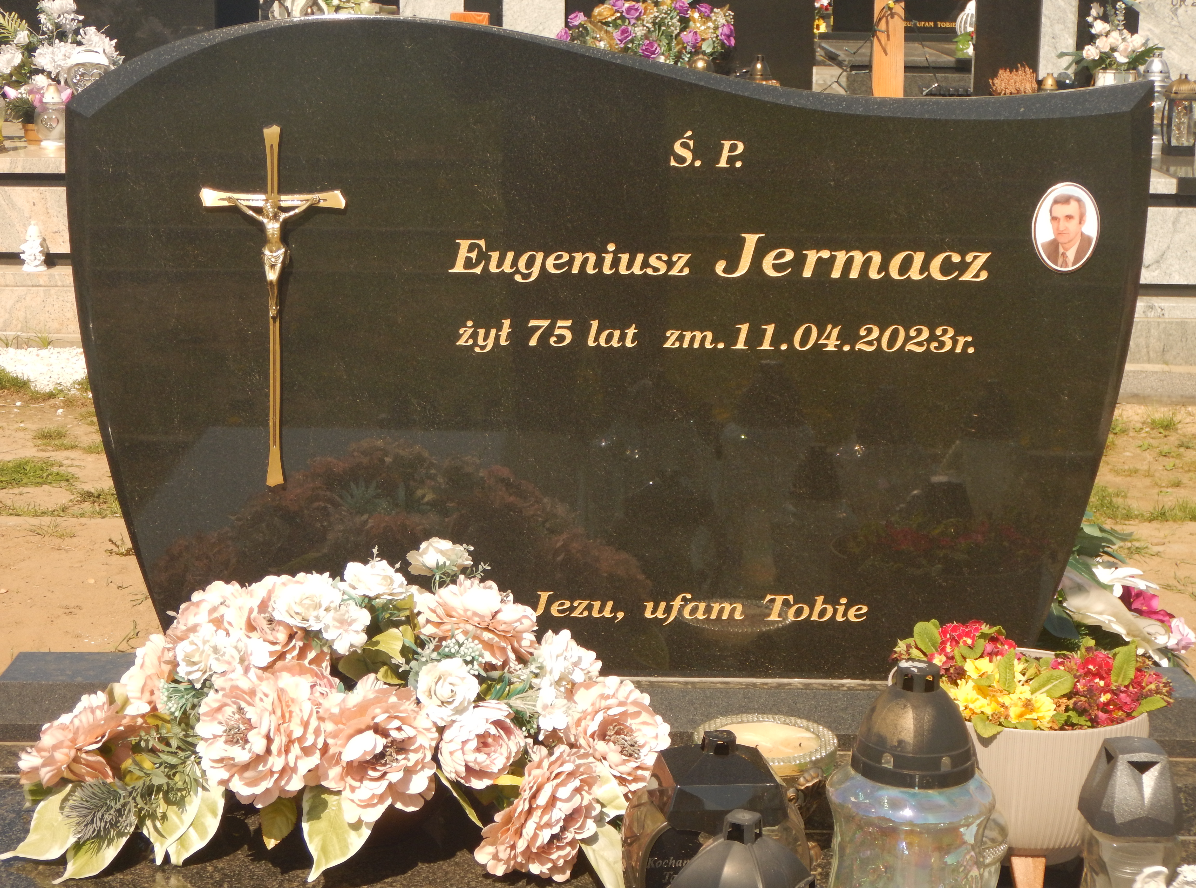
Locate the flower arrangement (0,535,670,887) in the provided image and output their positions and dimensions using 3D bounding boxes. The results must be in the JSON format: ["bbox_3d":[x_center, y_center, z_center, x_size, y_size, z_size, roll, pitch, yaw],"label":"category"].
[{"bbox_3d":[-0.303,0.300,2.695,0.763,0.400,0.340,1,13,-1],"label":"flower arrangement"}]

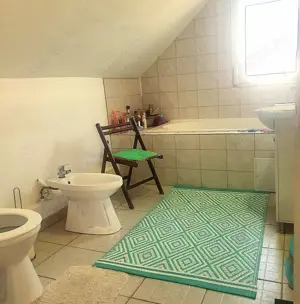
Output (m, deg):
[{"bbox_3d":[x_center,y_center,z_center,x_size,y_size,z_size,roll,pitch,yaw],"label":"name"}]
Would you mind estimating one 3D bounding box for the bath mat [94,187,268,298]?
[{"bbox_3d":[0.365,0.512,2.241,0.910,0.010,1.520,1,12,24],"label":"bath mat"}]

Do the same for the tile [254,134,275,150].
[{"bbox_3d":[1.057,-0.084,2.667,0.248,0.138,0.010,1,12,24],"label":"tile"}]

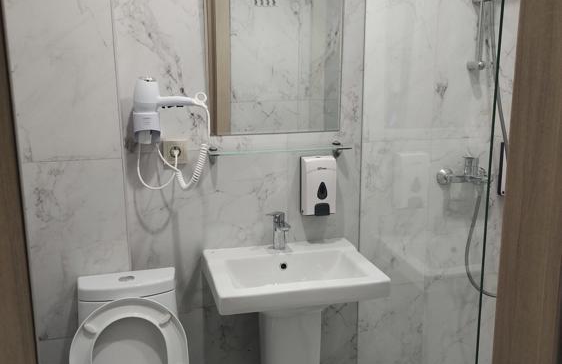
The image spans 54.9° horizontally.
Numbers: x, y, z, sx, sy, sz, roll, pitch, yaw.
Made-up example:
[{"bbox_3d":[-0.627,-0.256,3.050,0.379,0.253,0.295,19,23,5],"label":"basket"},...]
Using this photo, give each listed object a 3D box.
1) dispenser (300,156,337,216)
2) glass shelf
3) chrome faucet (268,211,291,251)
[{"bbox_3d":[0.141,0.018,2.019,0.115,0.218,0.105,-3,12,-14],"label":"dispenser"},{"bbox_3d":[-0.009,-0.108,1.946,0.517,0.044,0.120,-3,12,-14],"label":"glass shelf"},{"bbox_3d":[-0.004,0.190,1.962,0.066,0.149,0.125,-3,12,-14],"label":"chrome faucet"}]

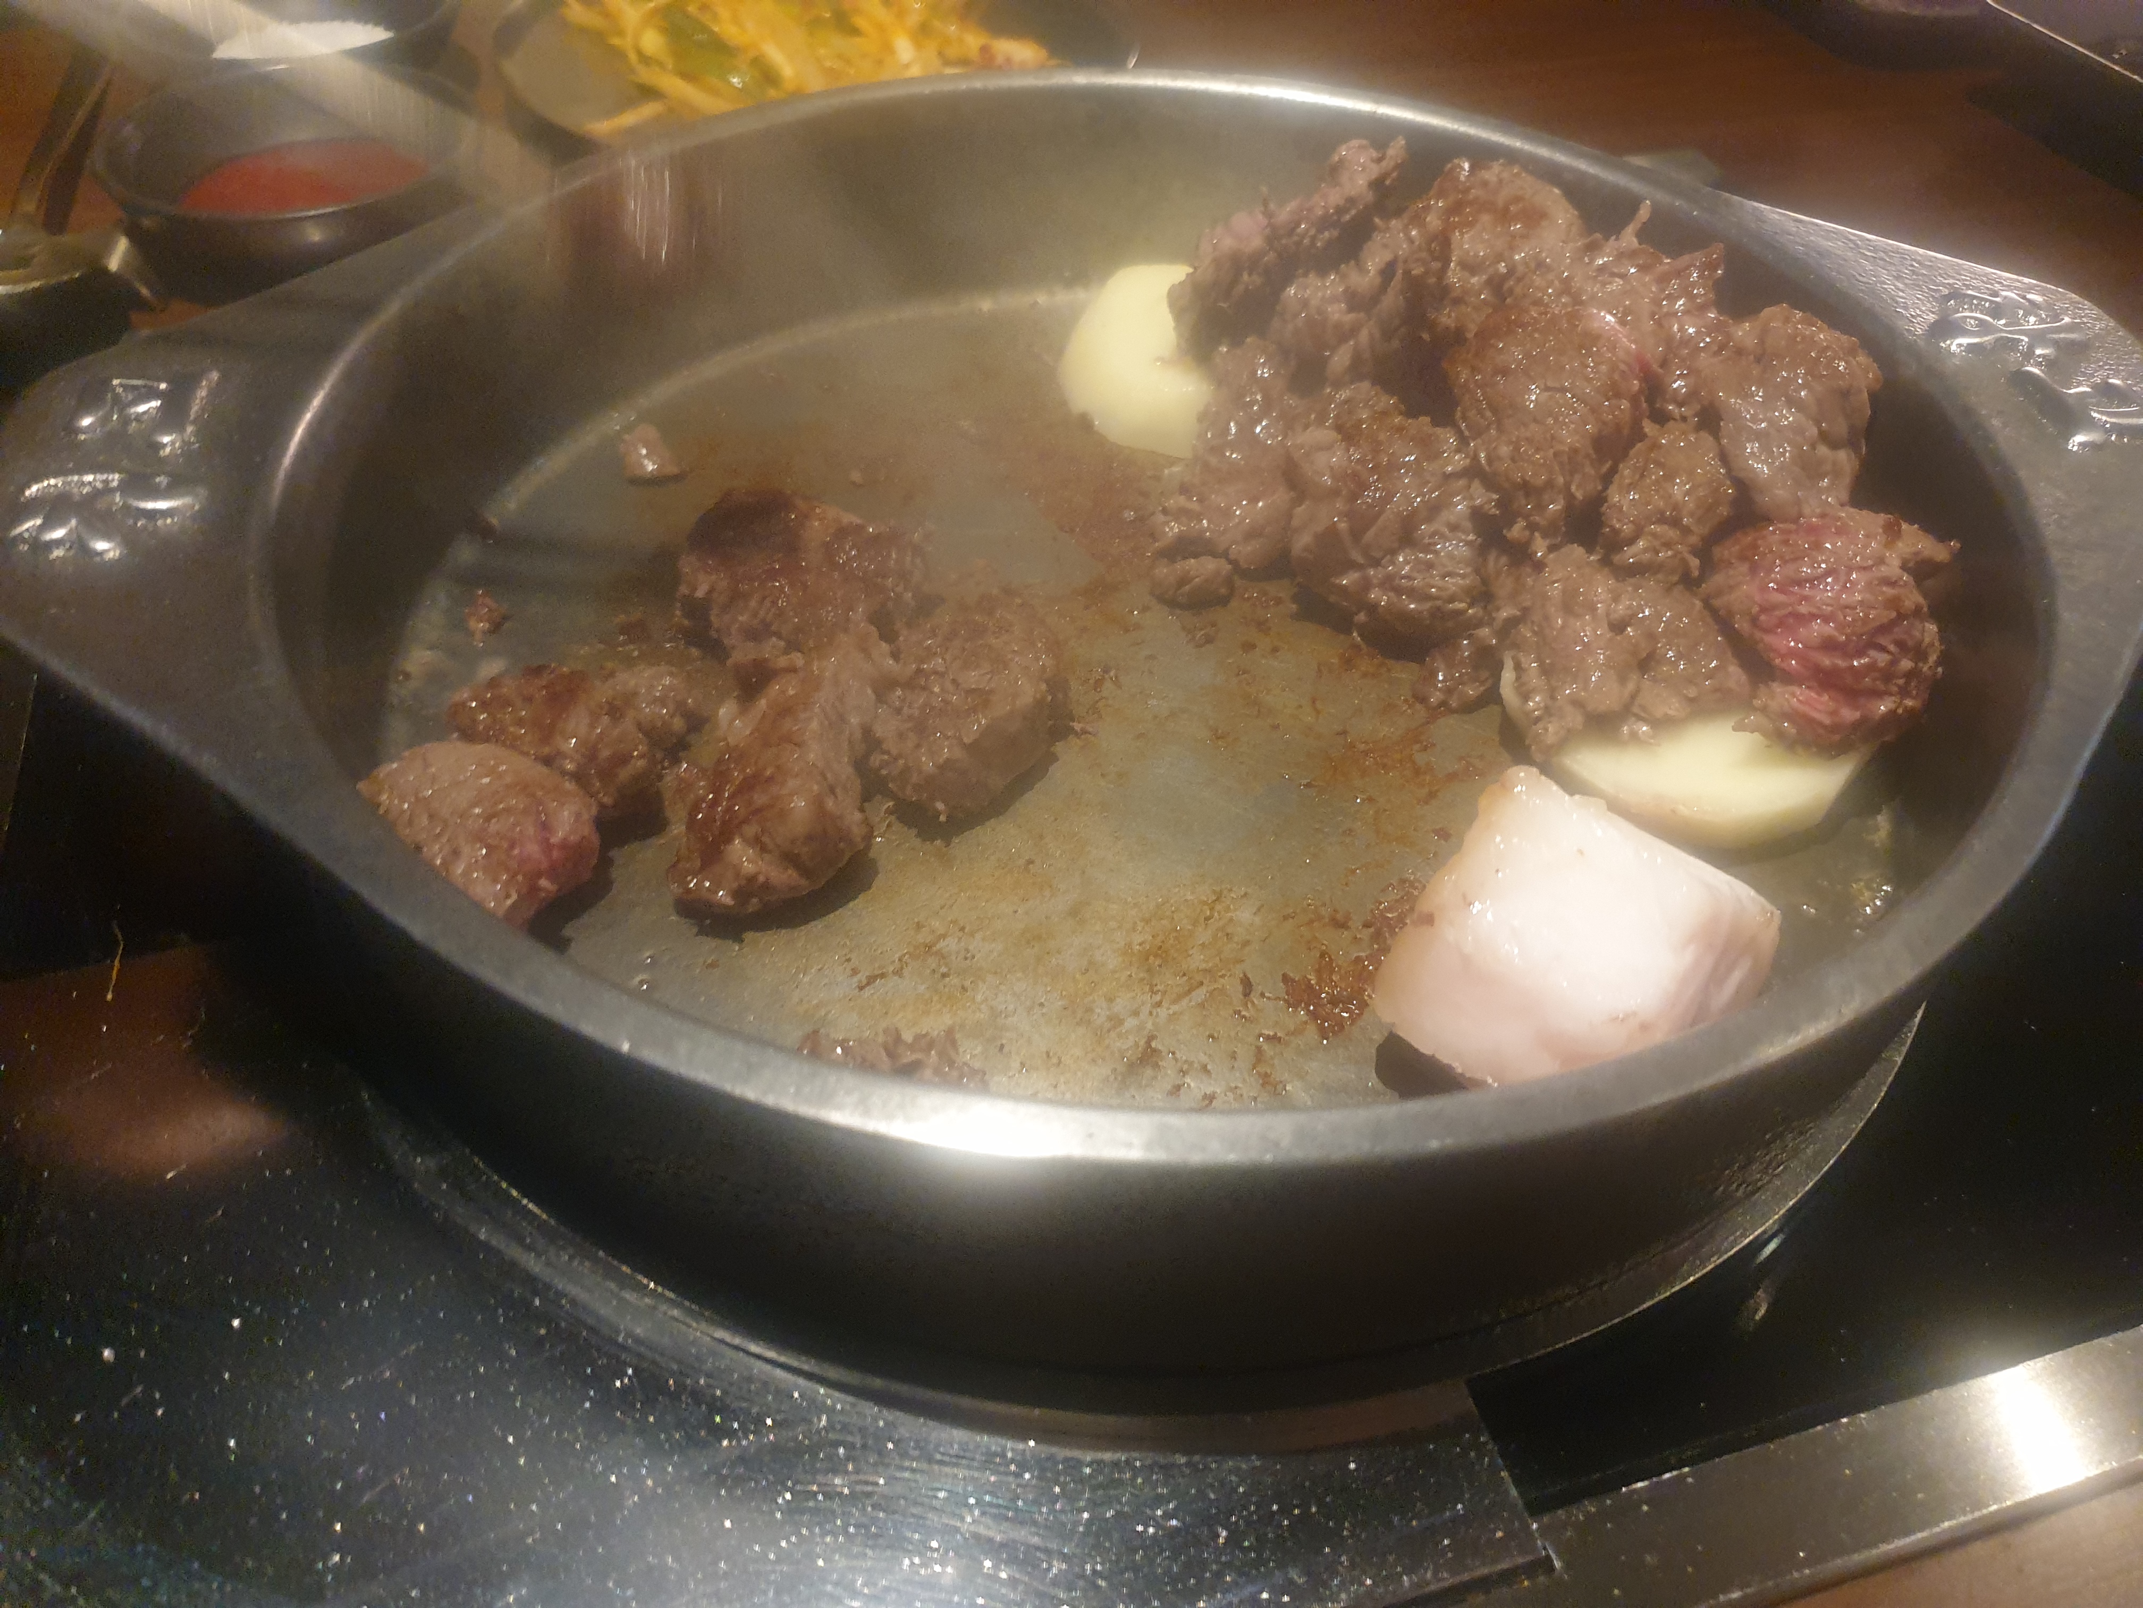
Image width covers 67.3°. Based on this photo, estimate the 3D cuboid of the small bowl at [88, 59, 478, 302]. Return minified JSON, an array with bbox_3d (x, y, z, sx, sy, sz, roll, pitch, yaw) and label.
[{"bbox_3d":[-0.205,-0.162,0.433,0.096,0.035,0.096,1,45,-1],"label":"small bowl"}]

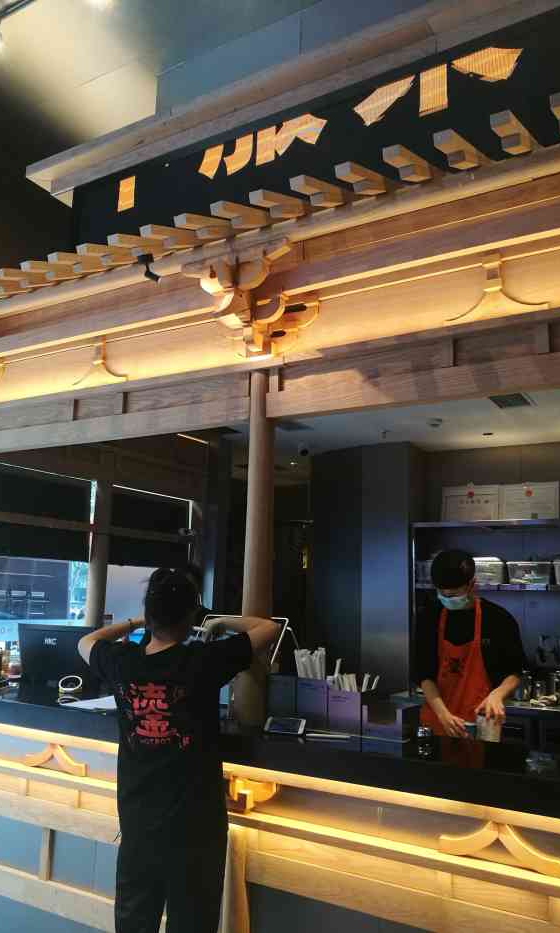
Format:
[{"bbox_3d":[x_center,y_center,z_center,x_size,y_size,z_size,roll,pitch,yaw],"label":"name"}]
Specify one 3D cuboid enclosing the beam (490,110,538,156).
[{"bbox_3d":[0.780,-1.087,2.409,0.060,0.066,0.394,-5,7,31],"label":"beam"}]

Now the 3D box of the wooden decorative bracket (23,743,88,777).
[{"bbox_3d":[-0.944,1.243,3.114,0.375,0.110,0.050,-5,-11,31],"label":"wooden decorative bracket"}]

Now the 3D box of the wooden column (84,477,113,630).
[{"bbox_3d":[-1.178,0.661,4.692,0.115,1.120,0.115,-5,-11,31],"label":"wooden column"}]

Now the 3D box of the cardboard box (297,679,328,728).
[{"bbox_3d":[0.159,0.903,2.774,0.130,0.183,0.146,-5,-11,31],"label":"cardboard box"}]

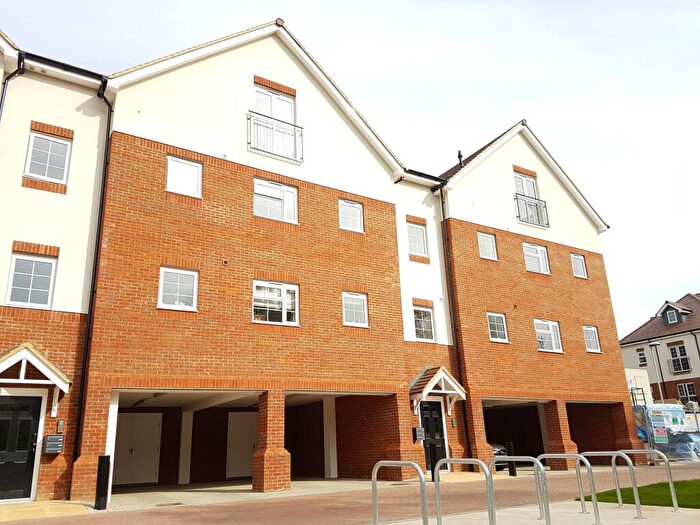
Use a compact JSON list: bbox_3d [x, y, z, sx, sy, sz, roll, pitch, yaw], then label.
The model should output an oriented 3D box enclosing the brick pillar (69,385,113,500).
[{"bbox_3d":[-5.288,3.646,10.735,0.600,2.120,0.520,9,-21,-34],"label":"brick pillar"}]

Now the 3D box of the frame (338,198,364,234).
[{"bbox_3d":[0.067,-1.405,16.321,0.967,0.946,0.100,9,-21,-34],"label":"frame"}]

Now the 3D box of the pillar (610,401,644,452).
[{"bbox_3d":[10.505,6.477,19.920,0.770,2.225,0.690,9,-21,-31],"label":"pillar"}]

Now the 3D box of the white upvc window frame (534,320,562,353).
[{"bbox_3d":[7.115,2.653,18.827,1.344,1.116,0.090,9,-21,-31],"label":"white upvc window frame"}]

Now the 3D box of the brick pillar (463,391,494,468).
[{"bbox_3d":[3.968,5.297,16.409,0.620,2.200,0.520,9,-20,-32],"label":"brick pillar"}]

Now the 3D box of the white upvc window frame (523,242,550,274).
[{"bbox_3d":[7.009,-0.118,19.714,1.342,1.096,0.090,9,-21,-31],"label":"white upvc window frame"}]

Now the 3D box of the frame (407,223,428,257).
[{"bbox_3d":[2.261,-0.732,17.675,0.790,1.019,0.090,10,-21,-33],"label":"frame"}]

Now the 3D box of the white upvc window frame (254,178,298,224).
[{"bbox_3d":[-2.018,-1.660,14.474,1.342,1.082,0.090,10,-21,-33],"label":"white upvc window frame"}]

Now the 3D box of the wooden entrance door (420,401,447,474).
[{"bbox_3d":[2.577,5.336,16.149,0.894,2.078,0.080,9,-21,-34],"label":"wooden entrance door"}]

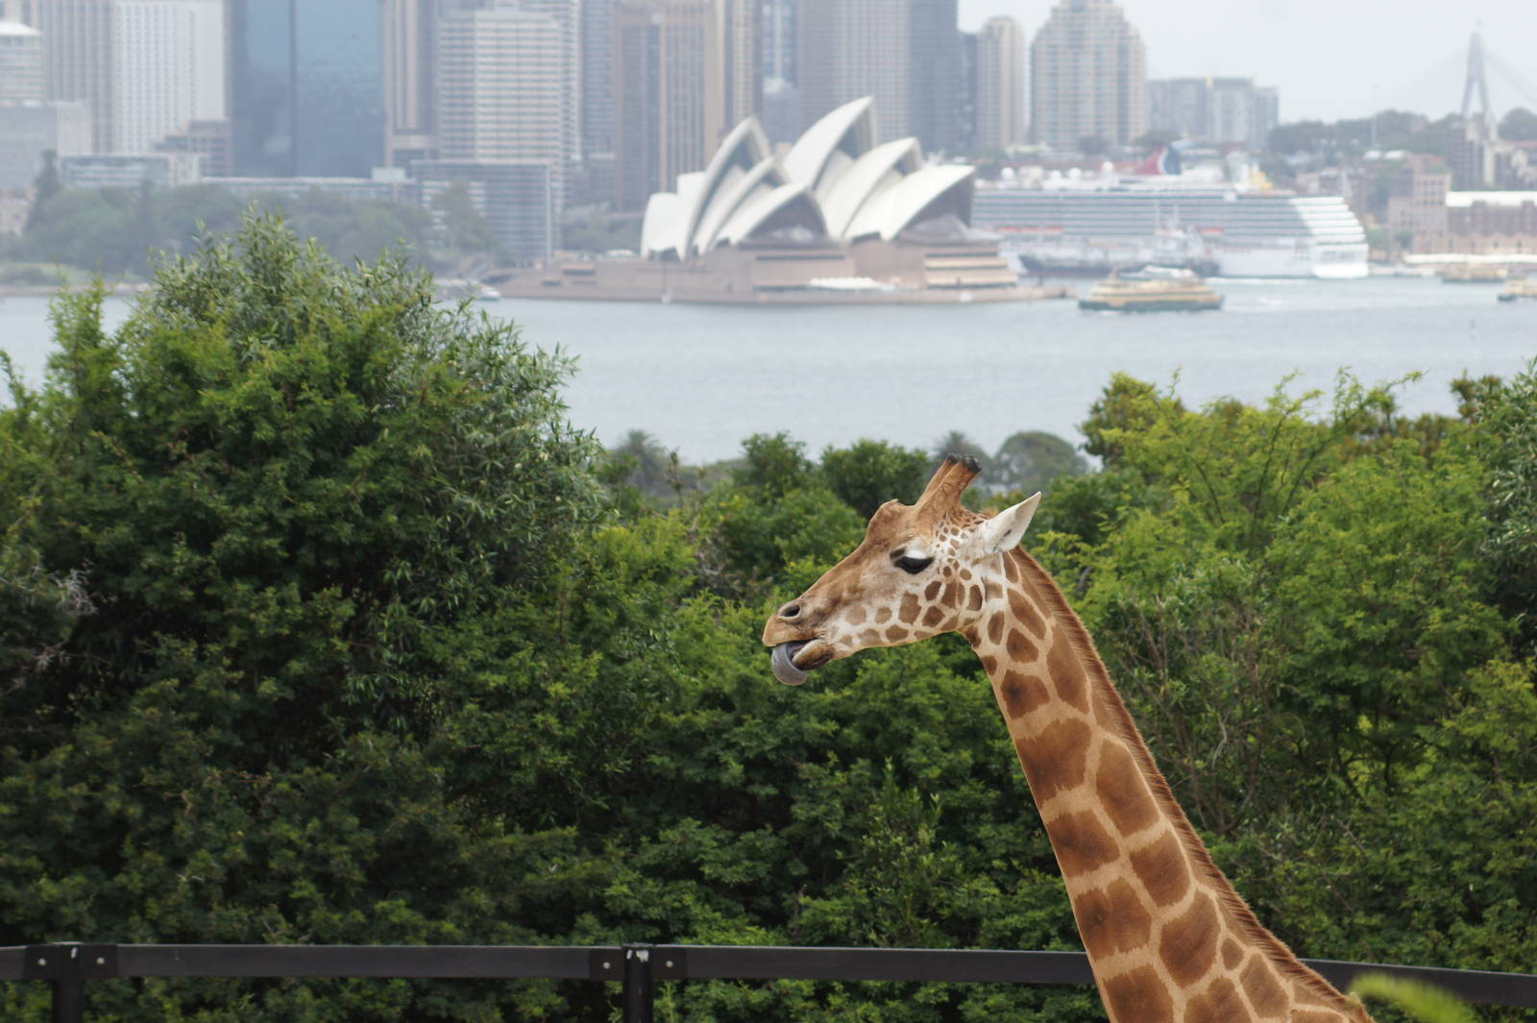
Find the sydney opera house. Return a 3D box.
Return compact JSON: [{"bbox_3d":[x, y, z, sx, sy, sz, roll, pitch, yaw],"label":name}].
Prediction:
[{"bbox_3d":[1.470,-109.730,2690.000,108.000,68.500,168.000,-2,4,-41],"label":"sydney opera house"}]

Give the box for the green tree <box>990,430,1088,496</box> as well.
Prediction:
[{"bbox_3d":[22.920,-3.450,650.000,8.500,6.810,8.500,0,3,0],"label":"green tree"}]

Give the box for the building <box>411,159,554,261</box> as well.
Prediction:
[{"bbox_3d":[-111.500,-115.900,2990.000,42.000,42.530,36.000,3,4,44],"label":"building"}]

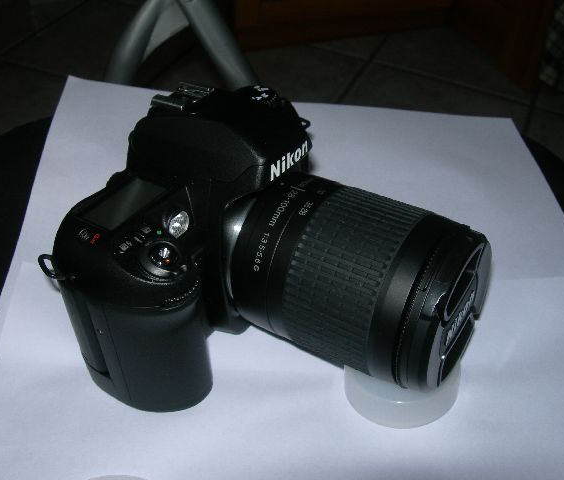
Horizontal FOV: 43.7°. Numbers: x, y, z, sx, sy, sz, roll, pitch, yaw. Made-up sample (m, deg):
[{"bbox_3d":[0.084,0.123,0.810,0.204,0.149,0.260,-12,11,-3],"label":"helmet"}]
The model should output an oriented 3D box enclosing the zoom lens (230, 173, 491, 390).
[{"bbox_3d":[0.031,0.016,0.281,0.085,0.069,0.069,19,42,29],"label":"zoom lens"}]

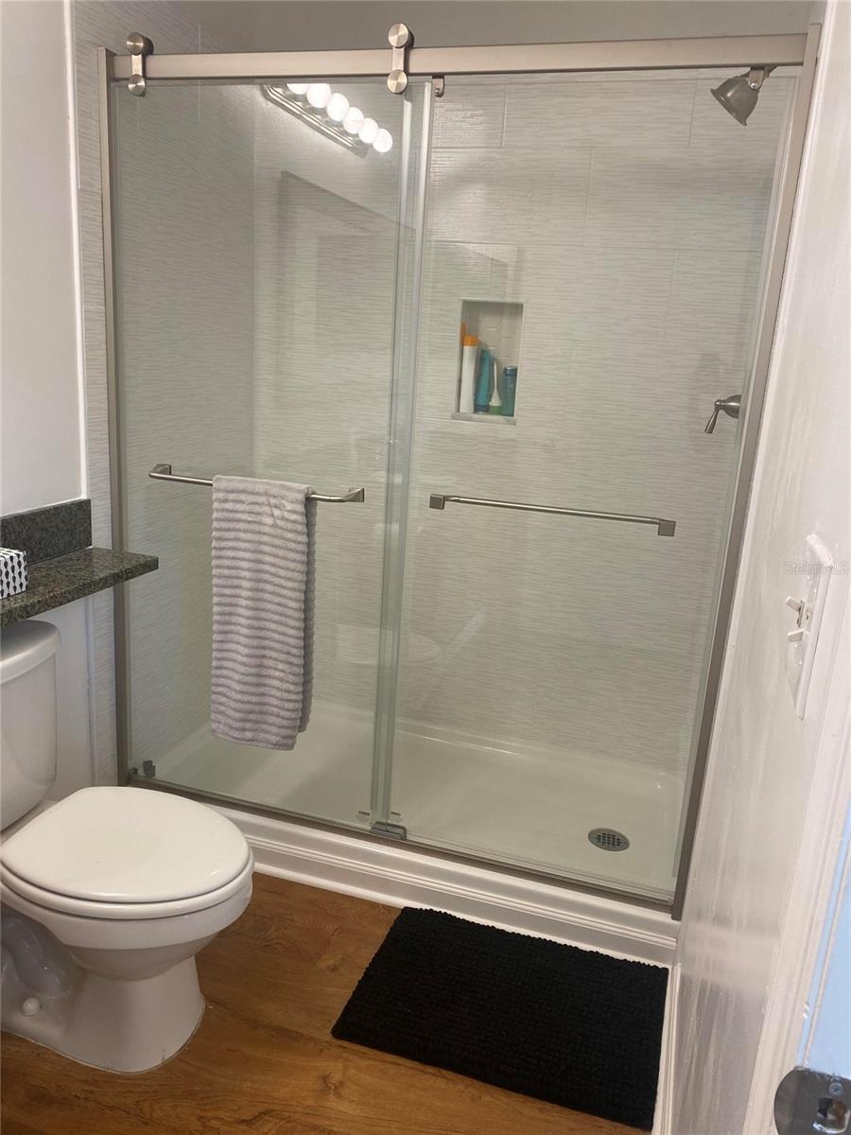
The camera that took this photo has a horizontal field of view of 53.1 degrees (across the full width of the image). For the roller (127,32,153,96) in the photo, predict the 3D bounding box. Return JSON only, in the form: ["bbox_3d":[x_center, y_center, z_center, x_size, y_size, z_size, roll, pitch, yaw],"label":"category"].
[{"bbox_3d":[-0.643,-1.132,1.931,0.044,0.128,0.040,8,15,16],"label":"roller"}]

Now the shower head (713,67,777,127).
[{"bbox_3d":[0.698,-1.035,1.849,0.112,0.100,0.112,47,21,3],"label":"shower head"}]

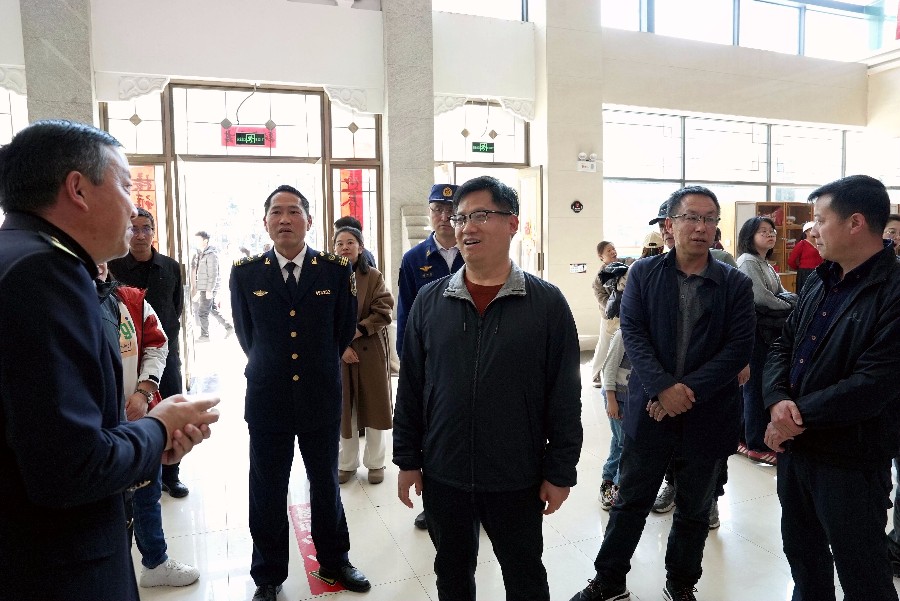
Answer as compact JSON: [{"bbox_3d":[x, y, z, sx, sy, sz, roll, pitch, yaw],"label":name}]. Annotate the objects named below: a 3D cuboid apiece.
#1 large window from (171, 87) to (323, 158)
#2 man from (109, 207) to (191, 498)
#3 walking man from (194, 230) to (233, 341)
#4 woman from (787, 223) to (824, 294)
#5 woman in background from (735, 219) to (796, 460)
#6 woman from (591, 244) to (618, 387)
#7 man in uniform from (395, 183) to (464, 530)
[{"bbox_3d":[-2.444,-2.168,7.333,1.780,0.832,0.120,-3,5,-20],"label":"large window"},{"bbox_3d":[-1.854,0.300,3.706,0.480,1.740,0.310,-3,5,-22],"label":"man"},{"bbox_3d":[-3.797,-0.236,9.666,0.620,1.740,0.480,-2,5,-17],"label":"walking man"},{"bbox_3d":[4.411,-0.141,7.463,0.360,1.670,0.480,-3,5,-20],"label":"woman"},{"bbox_3d":[2.174,0.239,4.182,0.420,1.630,0.350,-4,5,-32],"label":"woman in background"},{"bbox_3d":[1.700,0.148,6.359,0.460,1.550,0.420,-5,6,-42],"label":"woman"},{"bbox_3d":[-0.027,0.274,3.187,0.490,1.770,0.320,-1,4,3],"label":"man in uniform"}]

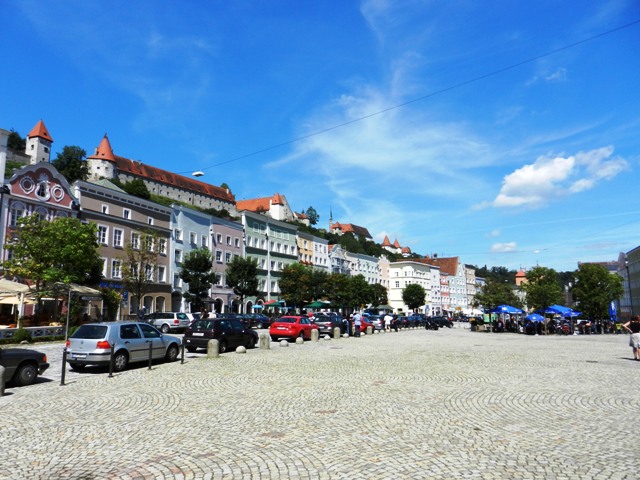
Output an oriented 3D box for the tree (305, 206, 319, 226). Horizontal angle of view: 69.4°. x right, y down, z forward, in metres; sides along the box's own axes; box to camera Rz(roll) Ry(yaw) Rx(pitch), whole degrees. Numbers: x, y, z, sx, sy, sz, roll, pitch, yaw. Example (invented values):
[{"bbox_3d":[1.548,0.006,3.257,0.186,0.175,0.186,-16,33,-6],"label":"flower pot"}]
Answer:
[{"bbox_3d":[-5.536,-15.175,301.031,8.300,12.700,8.300,0,-9,0],"label":"tree"}]

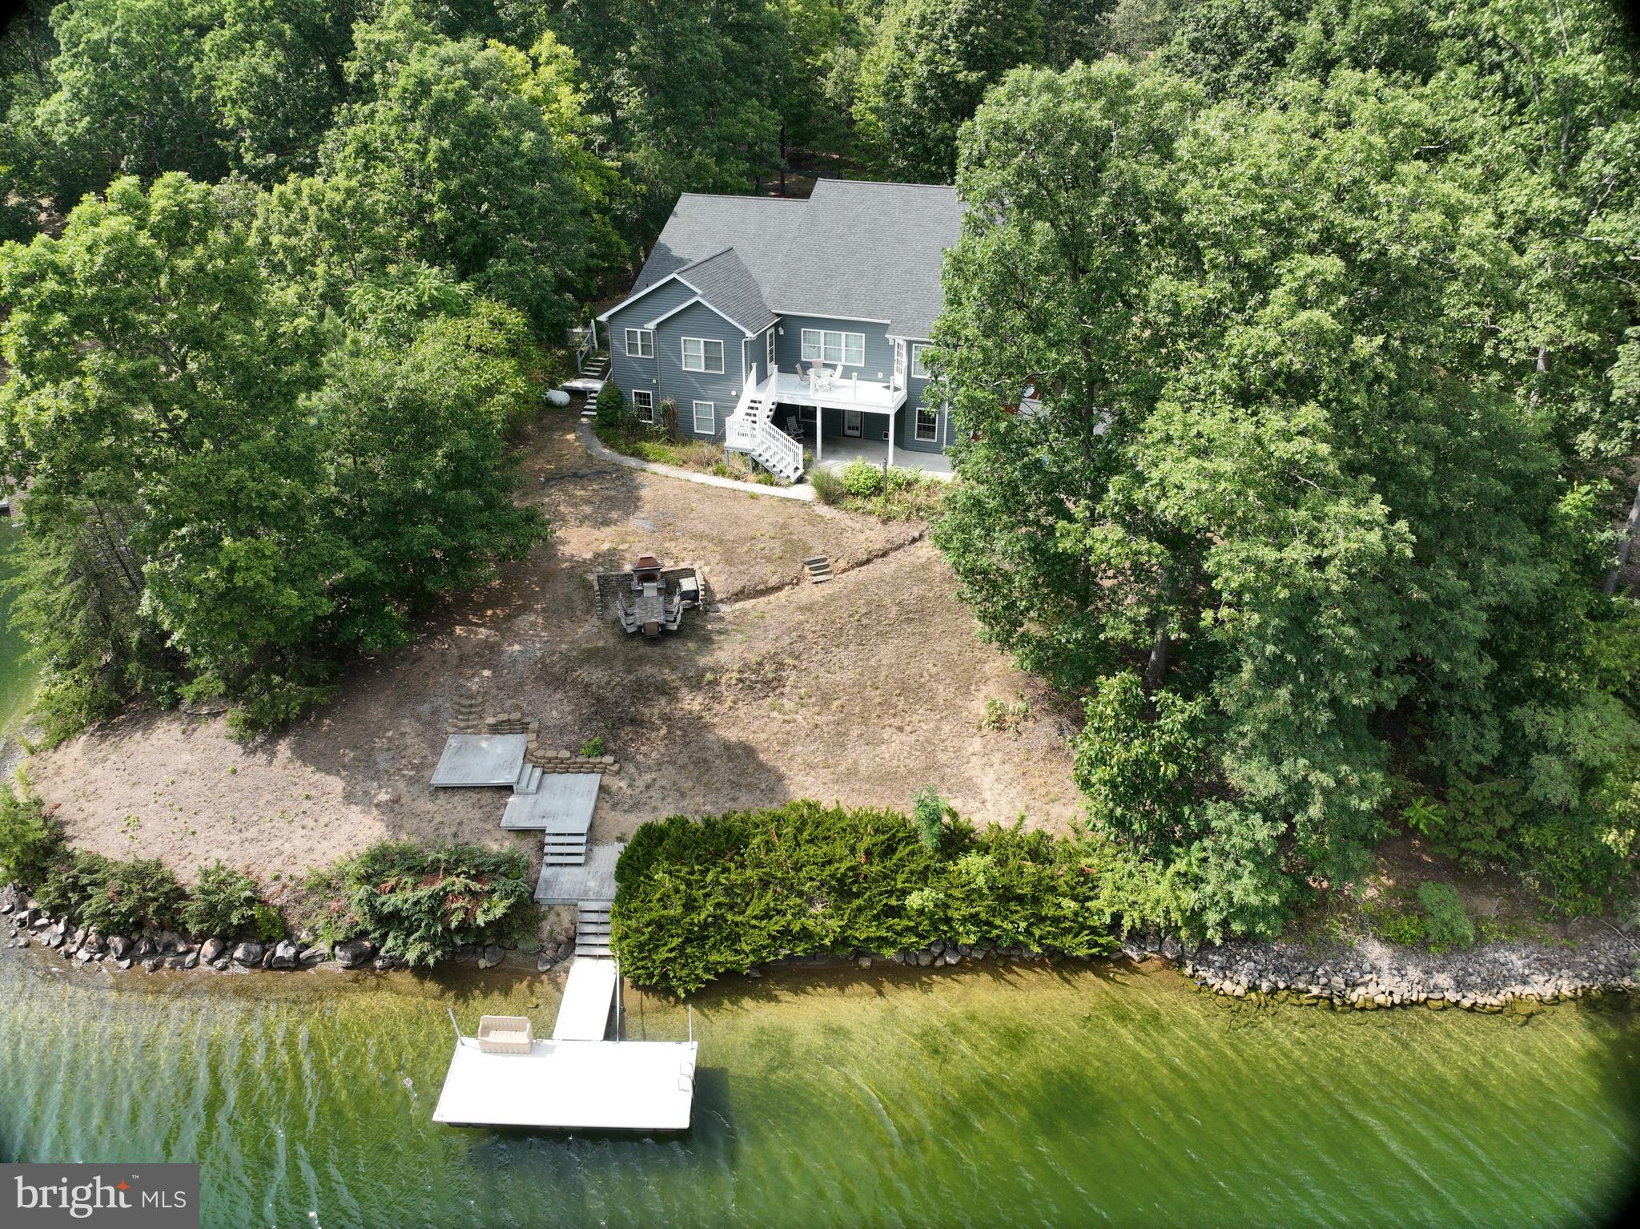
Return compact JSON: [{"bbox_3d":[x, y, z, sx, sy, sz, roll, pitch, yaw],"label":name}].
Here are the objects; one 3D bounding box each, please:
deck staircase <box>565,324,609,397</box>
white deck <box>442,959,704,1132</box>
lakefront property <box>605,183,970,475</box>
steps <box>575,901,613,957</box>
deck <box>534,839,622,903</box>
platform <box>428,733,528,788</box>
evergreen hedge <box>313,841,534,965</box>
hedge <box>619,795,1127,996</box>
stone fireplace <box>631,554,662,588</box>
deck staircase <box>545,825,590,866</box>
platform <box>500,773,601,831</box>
[{"bbox_3d":[-10.417,-11.909,52.555,1.700,2.500,2.700,9,29,15],"label":"deck staircase"},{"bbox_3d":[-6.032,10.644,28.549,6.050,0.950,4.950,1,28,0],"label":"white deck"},{"bbox_3d":[0.609,-15.050,55.102,16.800,10.600,17.300,9,29,15],"label":"lakefront property"},{"bbox_3d":[-6.071,8.646,31.171,1.180,0.750,1.500,2,28,2],"label":"steps"},{"bbox_3d":[-6.679,7.472,32.726,2.480,0.280,2.460,2,28,2],"label":"deck"},{"bbox_3d":[-10.649,4.633,35.753,2.500,0.240,2.580,2,28,2],"label":"platform"},{"bbox_3d":[-11.184,8.015,32.054,5.700,1.750,3.100,1,28,0],"label":"evergreen hedge"},{"bbox_3d":[1.367,7.883,31.802,13.700,2.400,4.400,1,28,0],"label":"hedge"},{"bbox_3d":[-6.583,-1.661,43.303,1.220,1.300,0.850,-3,28,-6],"label":"stone fireplace"},{"bbox_3d":[-7.372,6.802,32.999,1.180,0.680,1.100,2,28,2],"label":"deck staircase"},{"bbox_3d":[-8.061,5.756,34.634,2.600,0.240,2.750,2,28,2],"label":"platform"}]

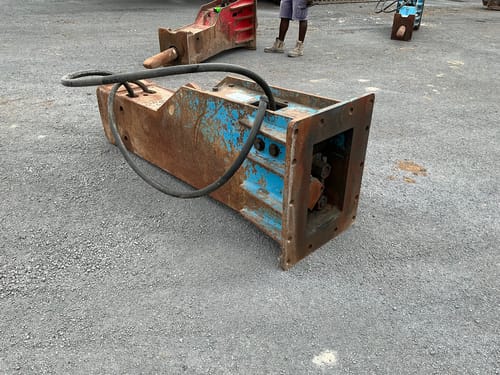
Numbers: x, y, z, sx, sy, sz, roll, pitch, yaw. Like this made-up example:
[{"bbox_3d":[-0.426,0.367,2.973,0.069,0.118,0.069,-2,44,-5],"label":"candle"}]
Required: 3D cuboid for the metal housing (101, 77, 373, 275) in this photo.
[{"bbox_3d":[-0.280,-0.378,2.671,0.562,0.775,2.030,-24,37,-36],"label":"metal housing"}]

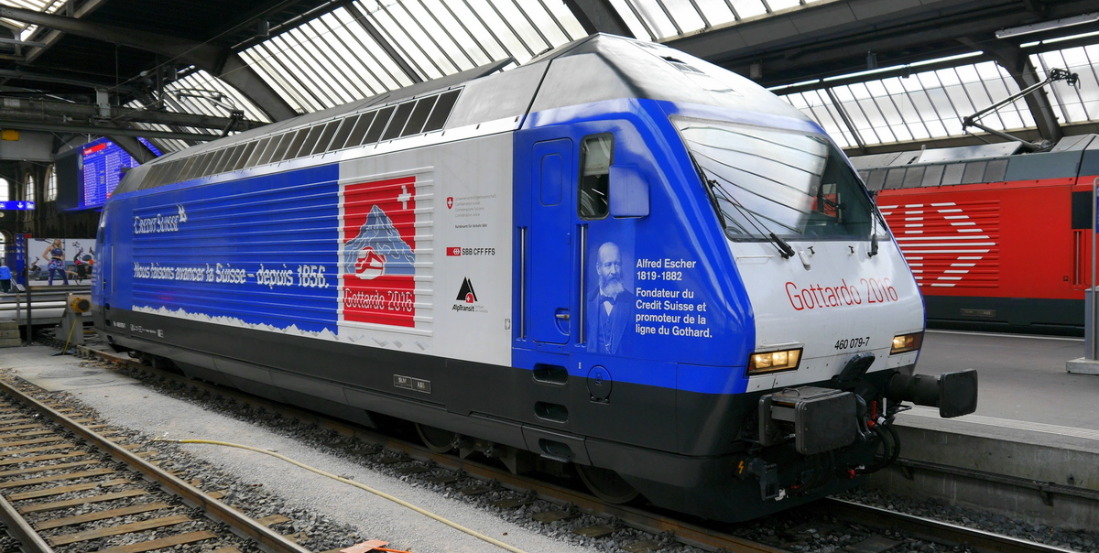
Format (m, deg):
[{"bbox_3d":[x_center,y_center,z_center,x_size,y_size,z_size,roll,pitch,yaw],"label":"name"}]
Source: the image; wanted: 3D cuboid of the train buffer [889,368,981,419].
[{"bbox_3d":[3.069,0.921,7.725,0.540,0.345,0.570,-2,2,-39],"label":"train buffer"}]

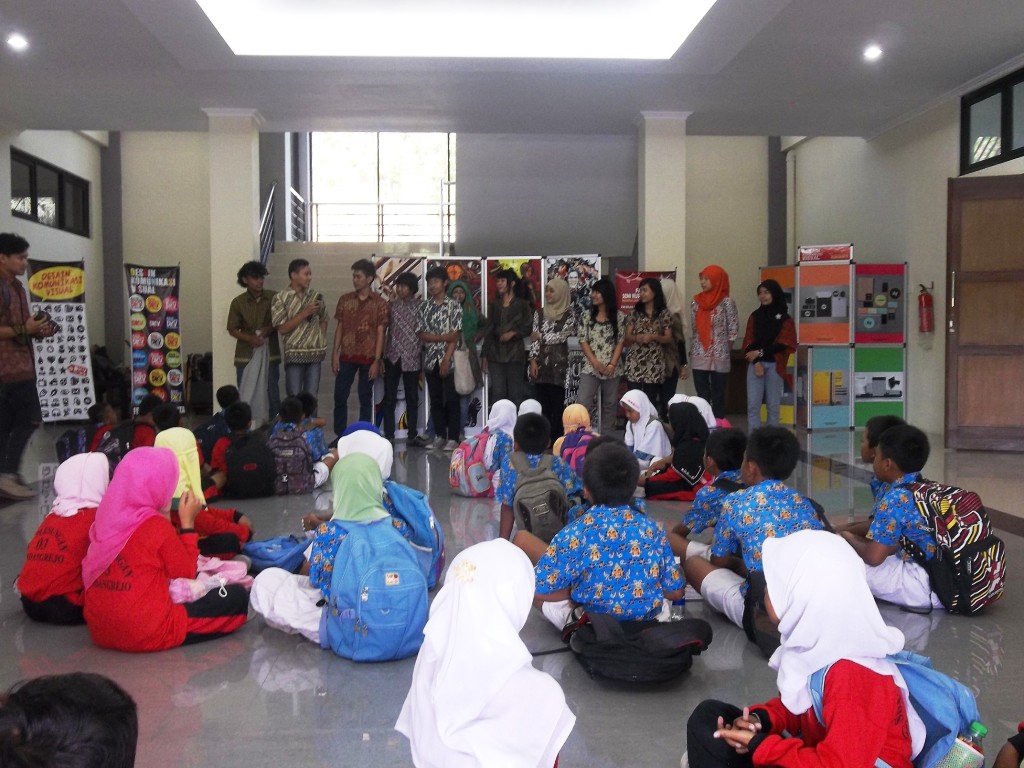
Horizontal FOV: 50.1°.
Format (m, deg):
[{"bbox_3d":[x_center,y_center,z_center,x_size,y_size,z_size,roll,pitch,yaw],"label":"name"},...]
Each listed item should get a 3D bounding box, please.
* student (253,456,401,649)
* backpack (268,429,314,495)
[{"bbox_3d":[-0.607,0.517,3.751,0.460,0.610,0.560,-2,3,-36],"label":"student"},{"bbox_3d":[-1.431,0.494,7.103,0.300,0.420,0.200,-1,2,-6],"label":"backpack"}]

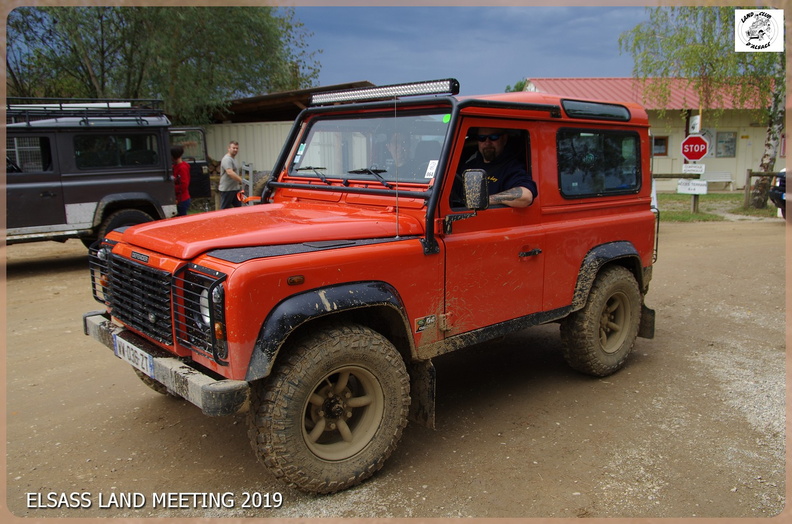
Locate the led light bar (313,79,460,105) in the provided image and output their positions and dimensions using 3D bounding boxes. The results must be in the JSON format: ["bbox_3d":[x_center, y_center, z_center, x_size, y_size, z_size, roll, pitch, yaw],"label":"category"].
[{"bbox_3d":[-0.122,-1.018,3.717,0.085,0.085,1.370,-8,12,-41],"label":"led light bar"}]

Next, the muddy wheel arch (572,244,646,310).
[{"bbox_3d":[1.470,0.073,4.250,0.930,0.410,0.120,-8,12,-41],"label":"muddy wheel arch"}]

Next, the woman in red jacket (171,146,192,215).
[{"bbox_3d":[-3.097,-0.827,8.868,0.320,1.680,0.460,2,8,12],"label":"woman in red jacket"}]

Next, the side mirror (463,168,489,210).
[{"bbox_3d":[0.386,-0.352,2.981,0.135,0.205,0.070,7,11,37],"label":"side mirror"}]

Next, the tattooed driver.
[{"bbox_3d":[0.430,-0.292,3.639,0.580,1.080,0.820,5,11,31],"label":"tattooed driver"}]

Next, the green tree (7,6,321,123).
[{"bbox_3d":[-7.345,-5.244,16.636,10.000,8.200,7.500,0,8,0],"label":"green tree"}]

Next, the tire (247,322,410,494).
[{"bbox_3d":[-0.297,0.667,2.850,0.785,0.785,0.250,-7,12,-37],"label":"tire"}]

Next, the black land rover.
[{"bbox_3d":[-4.801,-1.057,8.248,4.050,2.170,1.800,-7,12,-34],"label":"black land rover"}]

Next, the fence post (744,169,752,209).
[{"bbox_3d":[9.825,-2.041,17.125,0.135,1.080,0.135,0,8,0],"label":"fence post"}]

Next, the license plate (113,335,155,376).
[{"bbox_3d":[-1.233,0.443,2.896,0.015,0.110,0.520,-8,12,-41],"label":"license plate"}]

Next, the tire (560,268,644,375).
[{"bbox_3d":[1.465,0.416,4.389,0.785,0.785,0.250,-8,12,-41],"label":"tire"}]

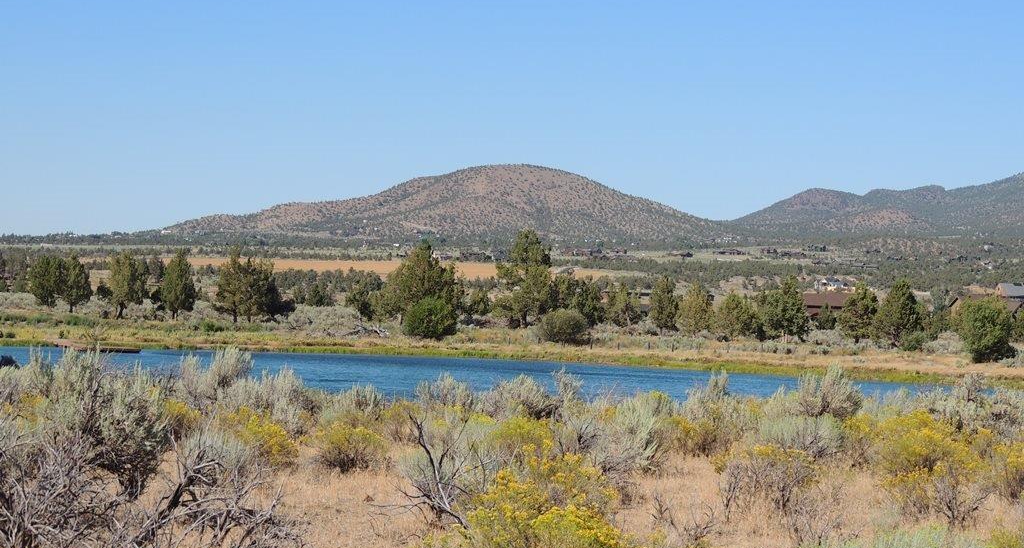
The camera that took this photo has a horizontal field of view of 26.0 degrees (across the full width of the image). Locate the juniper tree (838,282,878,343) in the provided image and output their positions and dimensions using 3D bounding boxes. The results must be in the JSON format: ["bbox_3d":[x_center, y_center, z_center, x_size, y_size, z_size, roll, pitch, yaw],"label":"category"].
[{"bbox_3d":[28.112,3.124,180.000,3.250,4.870,3.250,0,1,0],"label":"juniper tree"}]

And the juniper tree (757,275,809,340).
[{"bbox_3d":[22.556,2.793,185.000,4.340,5.500,4.340,0,1,0],"label":"juniper tree"}]

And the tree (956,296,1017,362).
[{"bbox_3d":[34.256,3.966,160.000,4.250,4.830,4.250,0,1,0],"label":"tree"}]

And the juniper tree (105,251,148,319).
[{"bbox_3d":[-38.053,1.036,219.000,3.950,6.710,3.950,0,1,0],"label":"juniper tree"}]

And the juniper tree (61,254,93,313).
[{"bbox_3d":[-45.148,1.037,230.000,3.320,6.120,3.320,0,1,0],"label":"juniper tree"}]

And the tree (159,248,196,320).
[{"bbox_3d":[-32.619,0.978,217.000,3.520,6.940,3.520,0,1,0],"label":"tree"}]

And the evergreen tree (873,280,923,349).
[{"bbox_3d":[30.487,3.076,175.000,3.790,5.440,3.790,0,1,0],"label":"evergreen tree"}]

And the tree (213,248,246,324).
[{"bbox_3d":[-26.851,1.003,212.000,3.340,7.260,3.340,0,1,0],"label":"tree"}]

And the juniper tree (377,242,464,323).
[{"bbox_3d":[-8.639,0.832,205.000,8.130,7.850,8.130,0,1,0],"label":"juniper tree"}]

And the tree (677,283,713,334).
[{"bbox_3d":[15.837,3.029,192.000,3.200,4.590,3.200,0,1,0],"label":"tree"}]

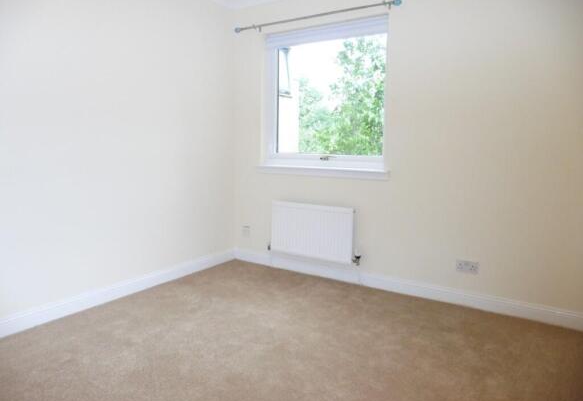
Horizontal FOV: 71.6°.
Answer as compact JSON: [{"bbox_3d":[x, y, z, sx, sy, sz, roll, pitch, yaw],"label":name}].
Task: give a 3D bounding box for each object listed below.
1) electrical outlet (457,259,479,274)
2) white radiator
[{"bbox_3d":[1.251,0.473,2.866,0.147,0.086,0.014,6,9,32],"label":"electrical outlet"},{"bbox_3d":[0.180,0.254,3.468,0.790,0.450,0.080,6,9,32],"label":"white radiator"}]

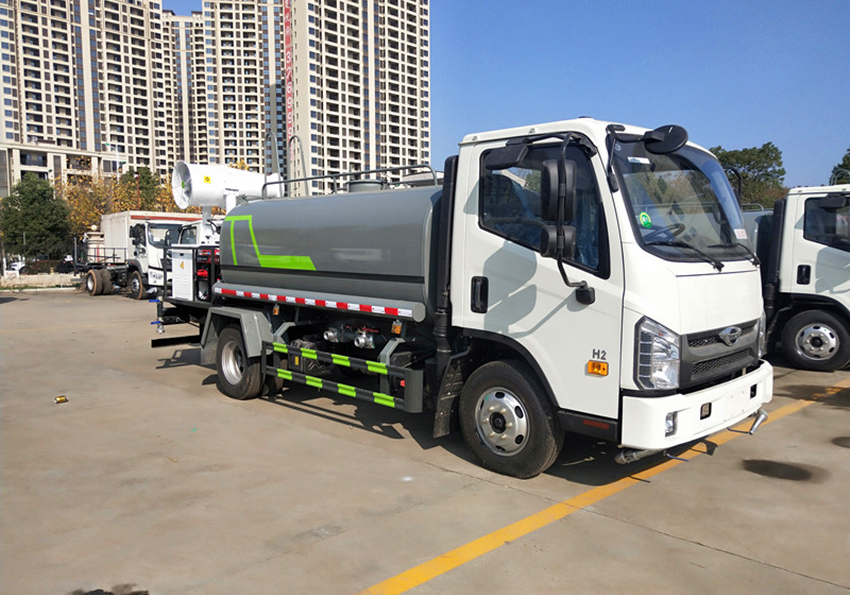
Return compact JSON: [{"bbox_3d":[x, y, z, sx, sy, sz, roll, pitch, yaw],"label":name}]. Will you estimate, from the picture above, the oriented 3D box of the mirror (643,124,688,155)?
[{"bbox_3d":[1.281,-0.837,3.249,0.220,0.220,0.075,1,-40,15],"label":"mirror"}]

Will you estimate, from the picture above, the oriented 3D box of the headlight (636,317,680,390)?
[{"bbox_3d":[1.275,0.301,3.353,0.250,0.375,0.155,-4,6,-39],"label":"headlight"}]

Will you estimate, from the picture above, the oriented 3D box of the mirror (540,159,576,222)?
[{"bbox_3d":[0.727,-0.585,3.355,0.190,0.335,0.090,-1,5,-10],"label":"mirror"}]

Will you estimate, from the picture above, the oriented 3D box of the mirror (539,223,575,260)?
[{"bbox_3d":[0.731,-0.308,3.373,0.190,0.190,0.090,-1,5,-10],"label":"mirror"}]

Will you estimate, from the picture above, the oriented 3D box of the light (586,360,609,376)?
[{"bbox_3d":[0.972,0.398,3.437,0.120,0.075,0.030,5,7,45],"label":"light"}]

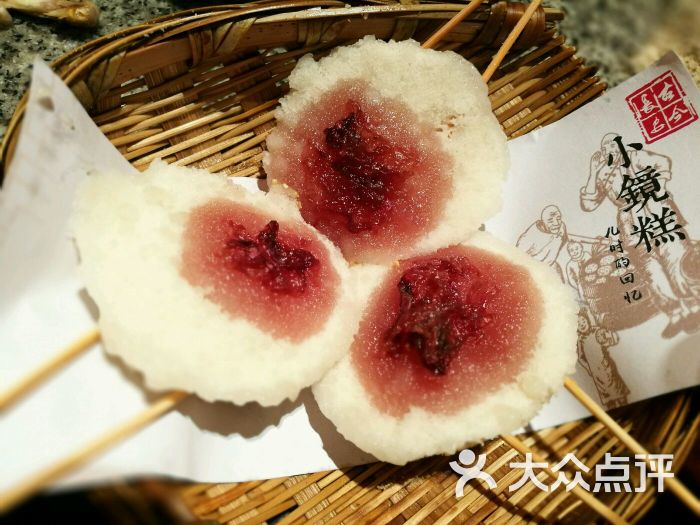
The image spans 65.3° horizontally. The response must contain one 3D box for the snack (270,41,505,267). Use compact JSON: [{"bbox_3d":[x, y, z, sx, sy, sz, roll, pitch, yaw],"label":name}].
[{"bbox_3d":[0.012,-0.037,0.178,0.077,0.020,0.077,3,66,-1],"label":"snack"}]

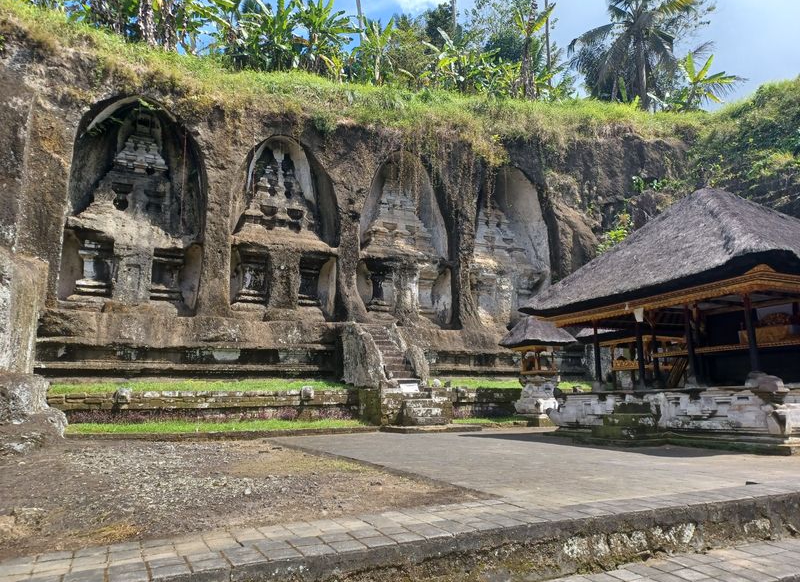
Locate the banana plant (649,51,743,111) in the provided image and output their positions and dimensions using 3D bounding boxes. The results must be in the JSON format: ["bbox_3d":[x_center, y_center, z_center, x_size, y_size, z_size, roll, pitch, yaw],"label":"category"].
[{"bbox_3d":[17.078,-12.025,33.280,5.000,3.520,4.000,-5,-12,26],"label":"banana plant"}]

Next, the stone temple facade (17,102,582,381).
[{"bbox_3d":[-2.170,-1.316,22.452,19.837,9.794,2.822,4,-12,-24],"label":"stone temple facade"}]

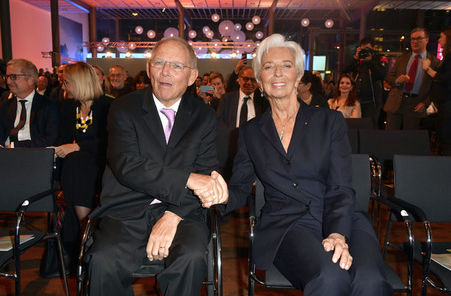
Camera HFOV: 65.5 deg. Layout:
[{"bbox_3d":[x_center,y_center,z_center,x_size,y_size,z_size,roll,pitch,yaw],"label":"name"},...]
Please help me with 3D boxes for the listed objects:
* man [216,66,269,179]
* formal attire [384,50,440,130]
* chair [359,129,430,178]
[{"bbox_3d":[0.180,-0.013,2.989,0.550,1.360,0.700,0,10,0],"label":"man"},{"bbox_3d":[1.908,-0.272,3.718,0.600,1.477,0.380,6,11,28],"label":"formal attire"},{"bbox_3d":[1.210,0.342,2.318,0.570,0.860,0.580,0,10,0],"label":"chair"}]

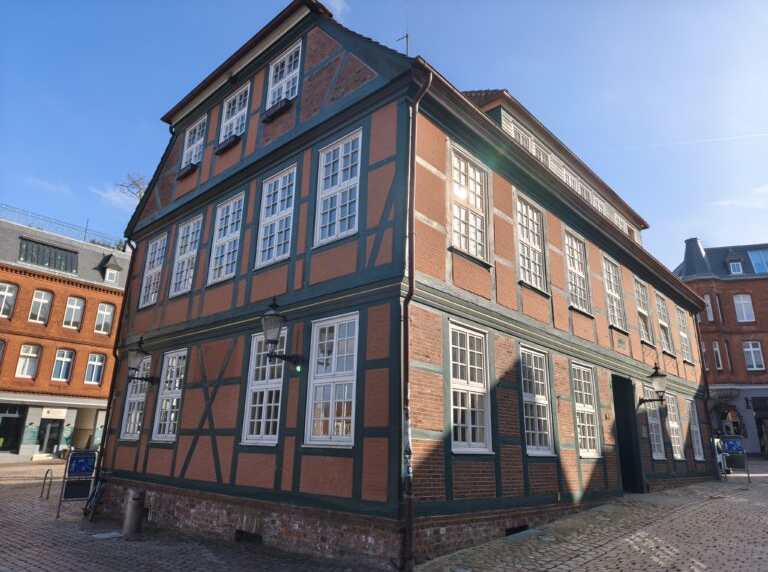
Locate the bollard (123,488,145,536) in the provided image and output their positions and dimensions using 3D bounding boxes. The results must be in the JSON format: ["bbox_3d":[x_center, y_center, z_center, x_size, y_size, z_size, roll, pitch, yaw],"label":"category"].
[{"bbox_3d":[-4.992,4.500,10.261,0.325,0.826,0.325,9,-19,-22],"label":"bollard"}]

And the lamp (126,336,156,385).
[{"bbox_3d":[-6.076,1.860,12.867,0.465,1.208,0.915,-14,-24,41],"label":"lamp"}]

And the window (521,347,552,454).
[{"bbox_3d":[3.116,2.336,10.408,0.170,2.116,1.180,-14,-24,41],"label":"window"}]

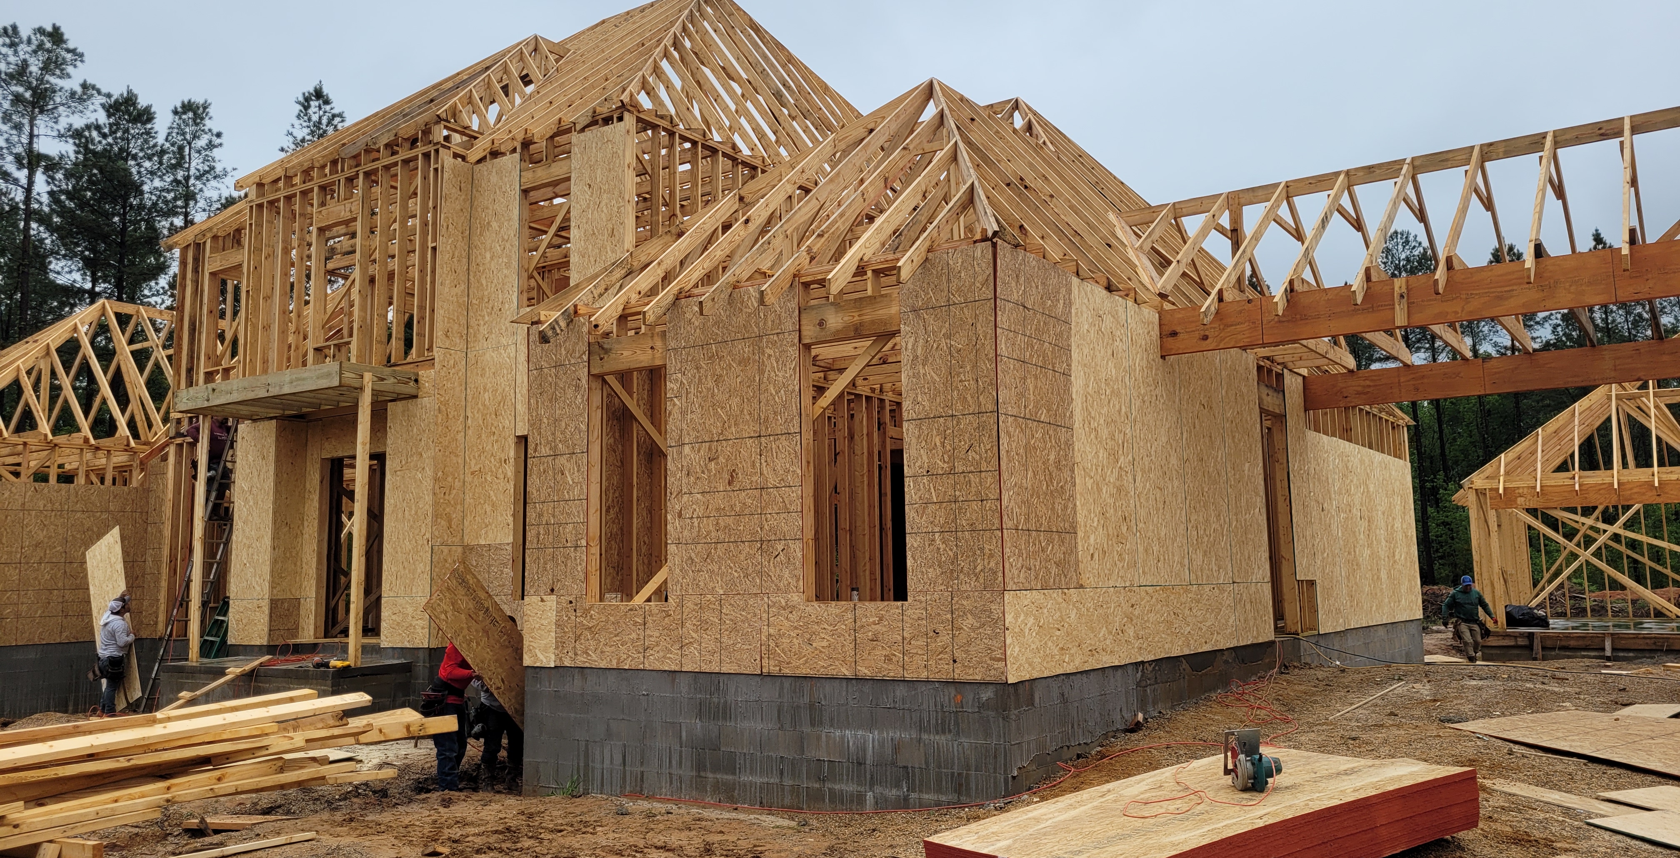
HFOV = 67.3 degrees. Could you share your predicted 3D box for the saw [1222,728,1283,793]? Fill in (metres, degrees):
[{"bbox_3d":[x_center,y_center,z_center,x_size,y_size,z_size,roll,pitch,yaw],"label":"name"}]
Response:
[{"bbox_3d":[2.028,1.628,6.200,0.250,0.300,0.240,0,-7,-6],"label":"saw"}]

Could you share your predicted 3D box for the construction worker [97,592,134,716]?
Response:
[{"bbox_3d":[-10.421,3.247,18.150,0.520,1.740,0.550,-7,-9,40],"label":"construction worker"}]

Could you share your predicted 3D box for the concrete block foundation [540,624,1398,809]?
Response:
[{"bbox_3d":[3.266,3.096,15.629,4.790,1.080,14.350,-6,-8,34],"label":"concrete block foundation"}]

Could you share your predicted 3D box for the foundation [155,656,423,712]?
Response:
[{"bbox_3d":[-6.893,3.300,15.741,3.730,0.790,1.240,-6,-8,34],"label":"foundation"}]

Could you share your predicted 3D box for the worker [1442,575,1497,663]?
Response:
[{"bbox_3d":[11.122,3.352,22.300,0.900,1.560,0.600,-3,-7,19],"label":"worker"}]

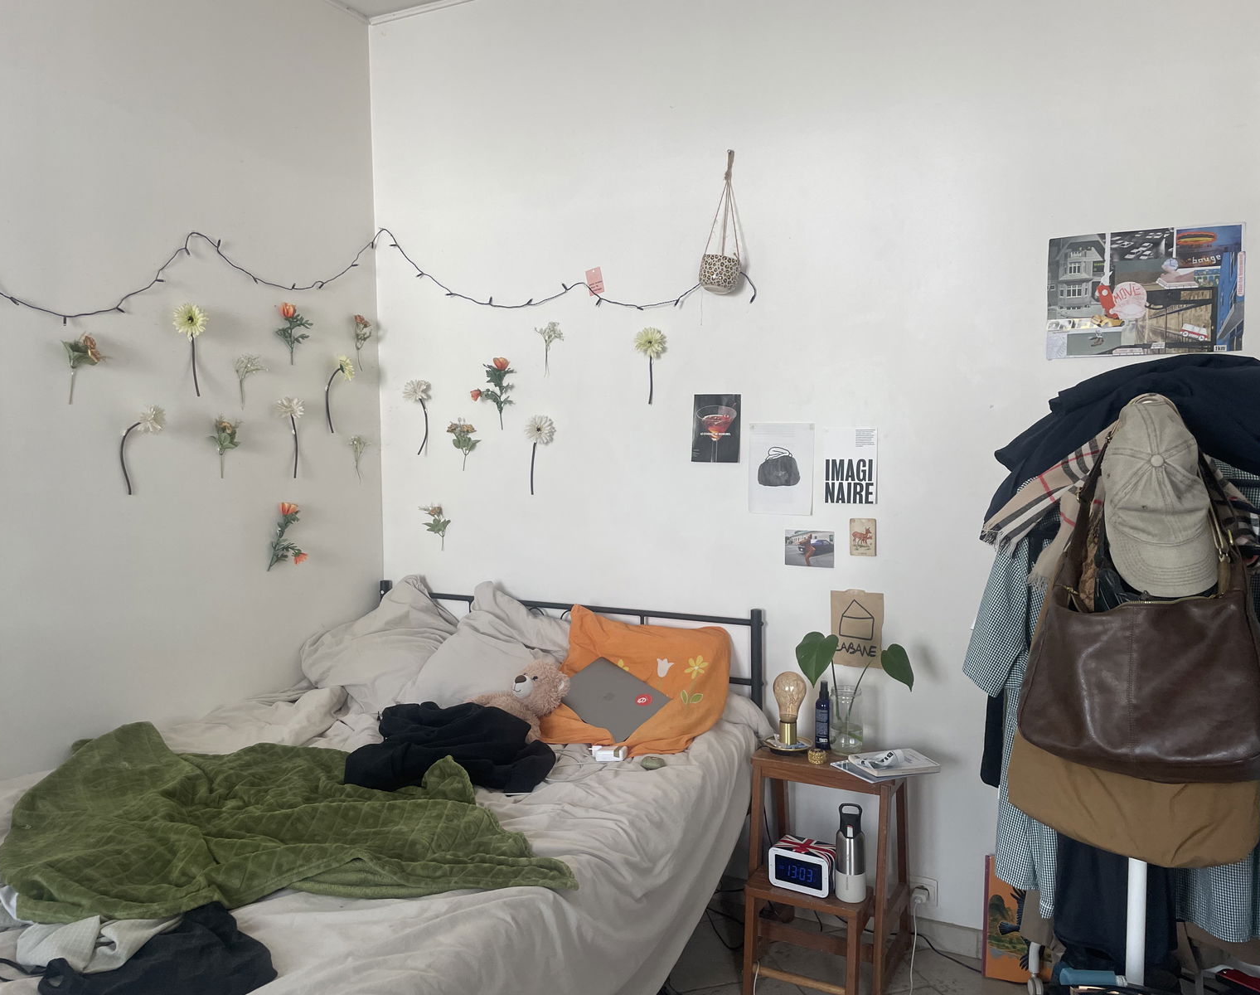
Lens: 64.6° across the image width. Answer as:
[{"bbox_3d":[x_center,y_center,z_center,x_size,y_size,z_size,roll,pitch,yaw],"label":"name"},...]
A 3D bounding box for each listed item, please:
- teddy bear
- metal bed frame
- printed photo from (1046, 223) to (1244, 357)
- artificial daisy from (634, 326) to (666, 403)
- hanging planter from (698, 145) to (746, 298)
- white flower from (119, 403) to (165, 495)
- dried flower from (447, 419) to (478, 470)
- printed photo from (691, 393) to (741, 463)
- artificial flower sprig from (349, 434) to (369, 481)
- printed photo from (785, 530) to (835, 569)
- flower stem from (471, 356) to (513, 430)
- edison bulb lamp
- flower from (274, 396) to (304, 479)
[{"bbox_3d":[-0.322,0.590,2.800,0.210,0.180,0.340,9,48,42],"label":"teddy bear"},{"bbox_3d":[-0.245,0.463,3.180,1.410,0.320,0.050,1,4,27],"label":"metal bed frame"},{"bbox_3d":[1.245,-0.494,2.420,0.424,0.301,0.008,2,4,28],"label":"printed photo"},{"bbox_3d":[0.063,-0.397,3.028,0.100,0.232,0.050,1,4,28],"label":"artificial daisy"},{"bbox_3d":[0.260,-0.787,2.852,0.125,0.405,0.125,-1,4,0],"label":"hanging planter"},{"bbox_3d":[-1.306,-0.126,2.663,0.090,0.240,0.095,1,4,27],"label":"white flower"},{"bbox_3d":[-0.567,-0.177,3.376,0.098,0.176,0.050,1,4,28],"label":"dried flower"},{"bbox_3d":[0.256,-0.205,2.962,0.153,0.201,0.008,4,5,28],"label":"printed photo"},{"bbox_3d":[-0.922,-0.136,3.389,0.045,0.153,0.078,1,4,27],"label":"artificial flower sprig"},{"bbox_3d":[0.515,0.148,2.856,0.145,0.103,0.004,1,4,27],"label":"printed photo"},{"bbox_3d":[-0.448,-0.341,3.248,0.170,0.230,0.065,1,4,27],"label":"flower stem"},{"bbox_3d":[0.440,0.579,2.737,0.092,0.204,0.092,1,4,27],"label":"edison bulb lamp"},{"bbox_3d":[-1.081,-0.187,3.161,0.060,0.260,0.080,1,4,28],"label":"flower"}]

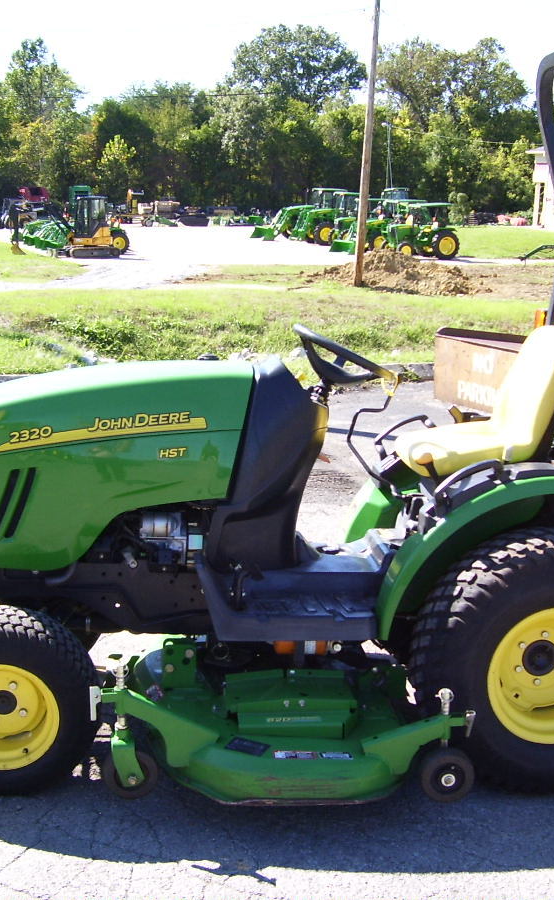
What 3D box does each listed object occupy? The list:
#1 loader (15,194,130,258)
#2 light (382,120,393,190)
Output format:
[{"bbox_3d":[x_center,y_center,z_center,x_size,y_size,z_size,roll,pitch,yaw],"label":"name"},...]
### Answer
[{"bbox_3d":[-8.539,-9.156,48.500,4.500,2.500,1.750,1,10,-6],"label":"loader"},{"bbox_3d":[6.563,-15.769,70.000,0.600,7.400,0.600,1,10,-6],"label":"light"}]

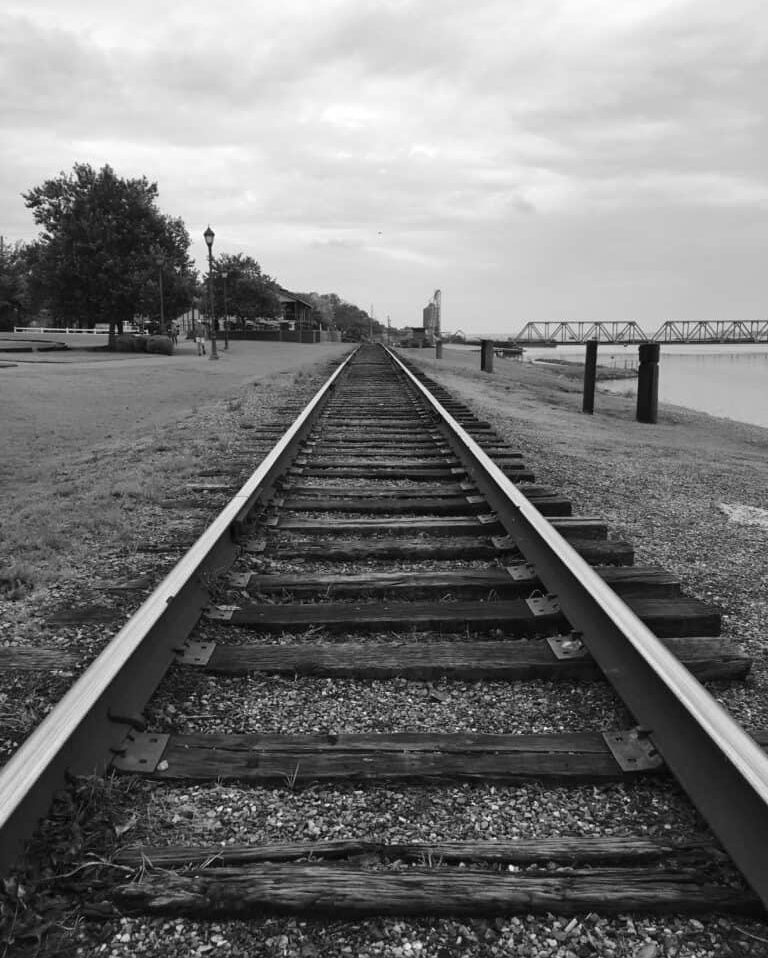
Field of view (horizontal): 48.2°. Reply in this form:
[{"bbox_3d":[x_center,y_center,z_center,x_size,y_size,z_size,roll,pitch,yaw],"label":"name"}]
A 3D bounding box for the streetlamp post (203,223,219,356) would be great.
[{"bbox_3d":[-6.950,-7.480,34.560,0.450,5.300,0.450,0,10,0],"label":"streetlamp post"}]

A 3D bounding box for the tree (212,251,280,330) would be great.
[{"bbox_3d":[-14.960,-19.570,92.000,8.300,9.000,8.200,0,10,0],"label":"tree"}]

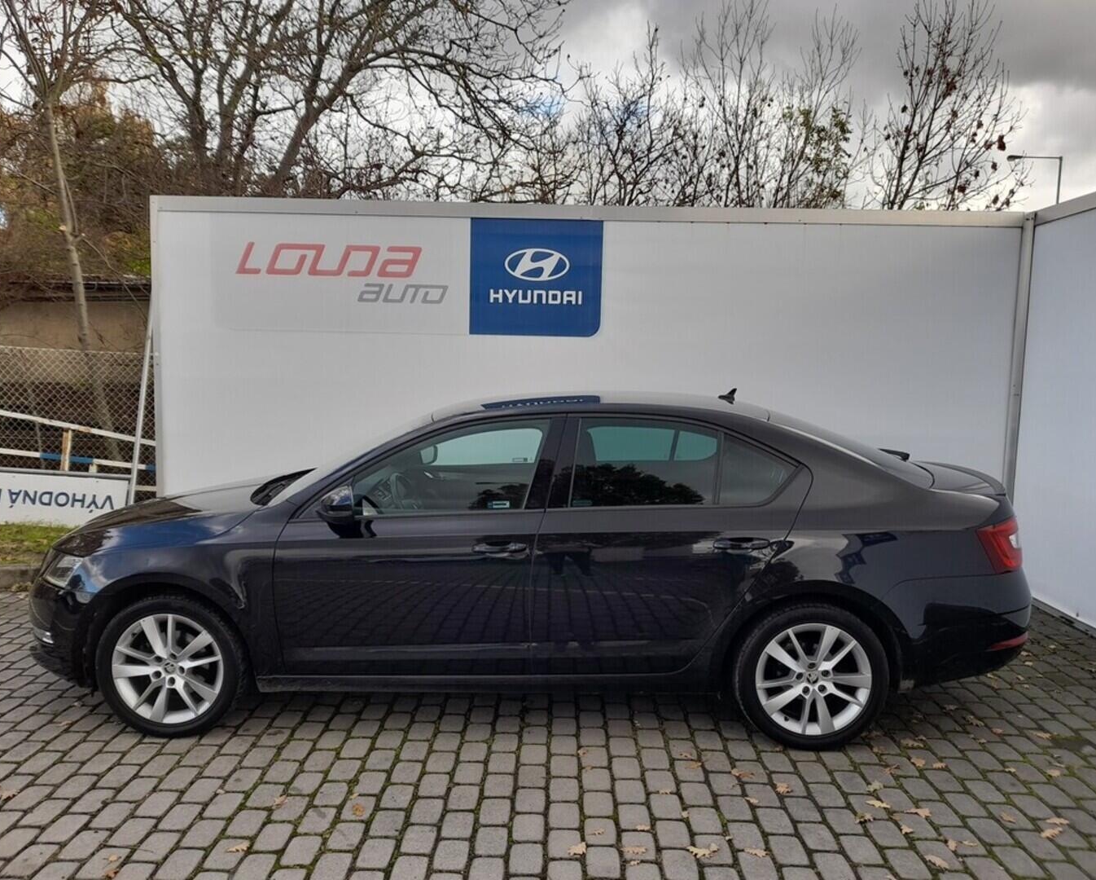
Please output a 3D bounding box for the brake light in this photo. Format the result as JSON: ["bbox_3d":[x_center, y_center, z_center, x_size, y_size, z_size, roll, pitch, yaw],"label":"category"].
[{"bbox_3d":[1.968,0.444,3.674,0.280,0.250,0.290,1,6,0],"label":"brake light"}]

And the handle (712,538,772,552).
[{"bbox_3d":[0.793,0.422,3.459,0.235,0.057,0.055,1,6,0],"label":"handle"}]

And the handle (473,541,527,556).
[{"bbox_3d":[-0.194,0.439,3.459,0.230,0.058,0.055,1,6,0],"label":"handle"}]

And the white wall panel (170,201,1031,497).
[{"bbox_3d":[0.263,-0.304,6.086,6.120,2.690,0.100,1,6,0],"label":"white wall panel"}]

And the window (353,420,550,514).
[{"bbox_3d":[-0.396,0.103,3.607,0.810,0.430,0.070,1,-17,0],"label":"window"}]

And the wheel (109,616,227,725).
[{"bbox_3d":[-1.577,0.942,3.601,0.476,0.476,0.190,1,6,0],"label":"wheel"}]

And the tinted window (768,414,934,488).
[{"bbox_3d":[1.429,-0.004,4.308,0.830,0.130,1.170,21,5,-2],"label":"tinted window"}]

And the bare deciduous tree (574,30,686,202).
[{"bbox_3d":[1.165,-2.656,11.853,1.800,6.299,1.800,1,6,0],"label":"bare deciduous tree"}]

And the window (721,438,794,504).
[{"bbox_3d":[0.884,0.131,3.597,0.320,0.310,0.055,1,-17,0],"label":"window"}]

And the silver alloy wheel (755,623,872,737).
[{"bbox_3d":[1.108,0.993,3.610,0.476,0.476,0.190,1,6,0],"label":"silver alloy wheel"}]

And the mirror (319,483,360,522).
[{"bbox_3d":[-0.848,0.248,3.420,0.150,0.155,0.230,1,6,0],"label":"mirror"}]

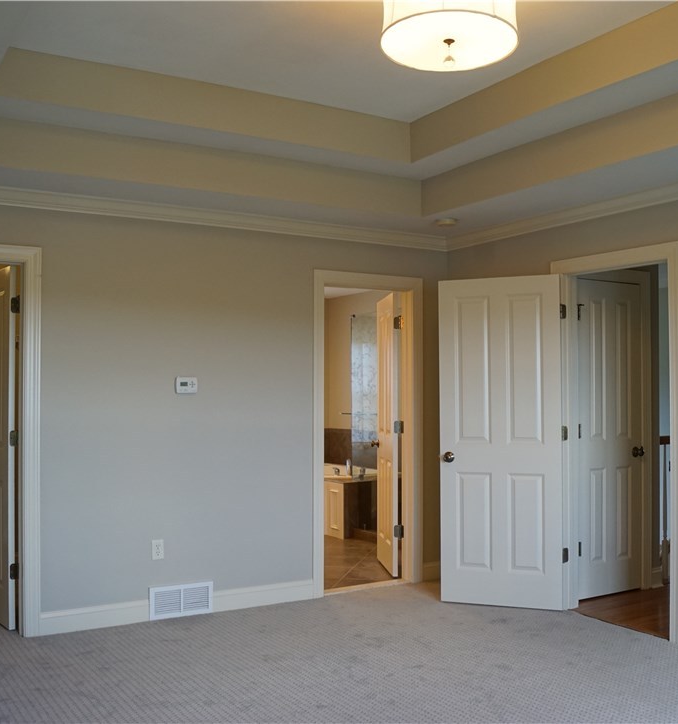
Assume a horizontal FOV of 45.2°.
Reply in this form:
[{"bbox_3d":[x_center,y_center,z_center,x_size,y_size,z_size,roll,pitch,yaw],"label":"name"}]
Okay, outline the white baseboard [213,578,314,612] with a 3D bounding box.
[{"bbox_3d":[-0.464,1.460,5.094,0.678,0.120,0.018,1,-2,-28],"label":"white baseboard"}]

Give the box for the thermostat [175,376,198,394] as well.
[{"bbox_3d":[-0.915,0.140,4.887,0.124,0.097,0.030,1,-2,-28],"label":"thermostat"}]

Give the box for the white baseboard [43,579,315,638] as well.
[{"bbox_3d":[-0.903,1.452,4.856,1.676,0.120,0.018,1,-2,-28],"label":"white baseboard"}]

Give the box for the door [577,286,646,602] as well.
[{"bbox_3d":[1.762,0.491,5.331,0.612,2.032,0.040,1,-2,-32],"label":"door"}]

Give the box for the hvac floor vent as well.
[{"bbox_3d":[-0.933,1.414,4.834,0.385,0.190,0.028,1,-2,-28],"label":"hvac floor vent"}]

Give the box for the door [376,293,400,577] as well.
[{"bbox_3d":[0.365,0.531,6.178,0.040,2.032,0.675,0,-2,-7],"label":"door"}]

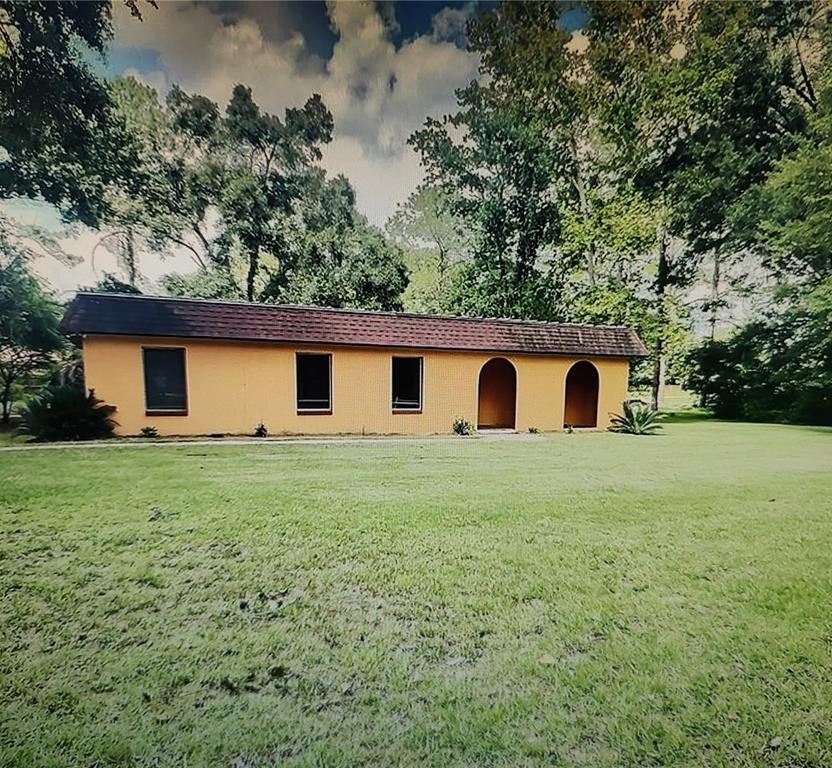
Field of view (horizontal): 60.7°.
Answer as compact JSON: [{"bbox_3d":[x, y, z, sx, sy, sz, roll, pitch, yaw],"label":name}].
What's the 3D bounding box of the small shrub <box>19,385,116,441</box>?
[{"bbox_3d":[-7.733,0.656,15.800,2.050,1.280,1.950,1,1,0],"label":"small shrub"}]

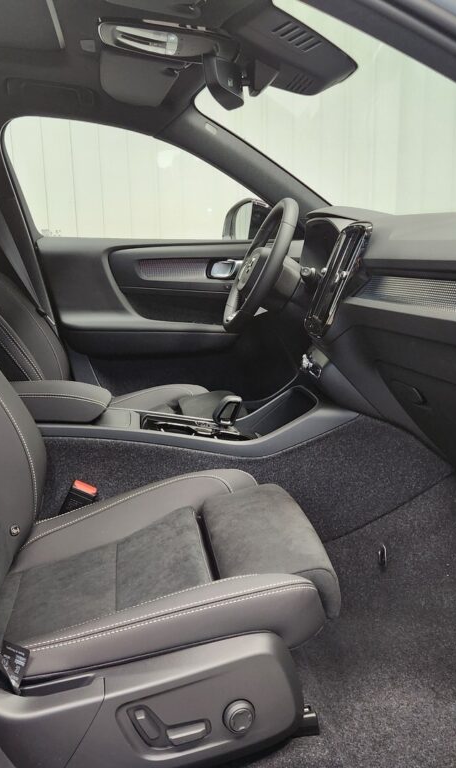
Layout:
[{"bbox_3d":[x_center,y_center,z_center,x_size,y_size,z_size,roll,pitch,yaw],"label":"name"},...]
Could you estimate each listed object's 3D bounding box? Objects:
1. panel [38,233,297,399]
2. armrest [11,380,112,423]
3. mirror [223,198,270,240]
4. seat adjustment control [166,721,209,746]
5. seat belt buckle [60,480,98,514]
[{"bbox_3d":[-0.107,-0.162,2.189,0.920,0.640,0.130,-4,15,-10],"label":"panel"},{"bbox_3d":[-0.399,0.040,1.460,0.290,0.068,0.190,-4,15,-10],"label":"armrest"},{"bbox_3d":[0.083,-0.555,2.356,0.130,0.170,0.230,-7,15,-21],"label":"mirror"},{"bbox_3d":[-0.056,0.492,0.958,0.064,0.024,0.020,-10,16,-8],"label":"seat adjustment control"},{"bbox_3d":[-0.315,0.255,1.415,0.058,0.090,0.030,23,9,-15],"label":"seat belt buckle"}]

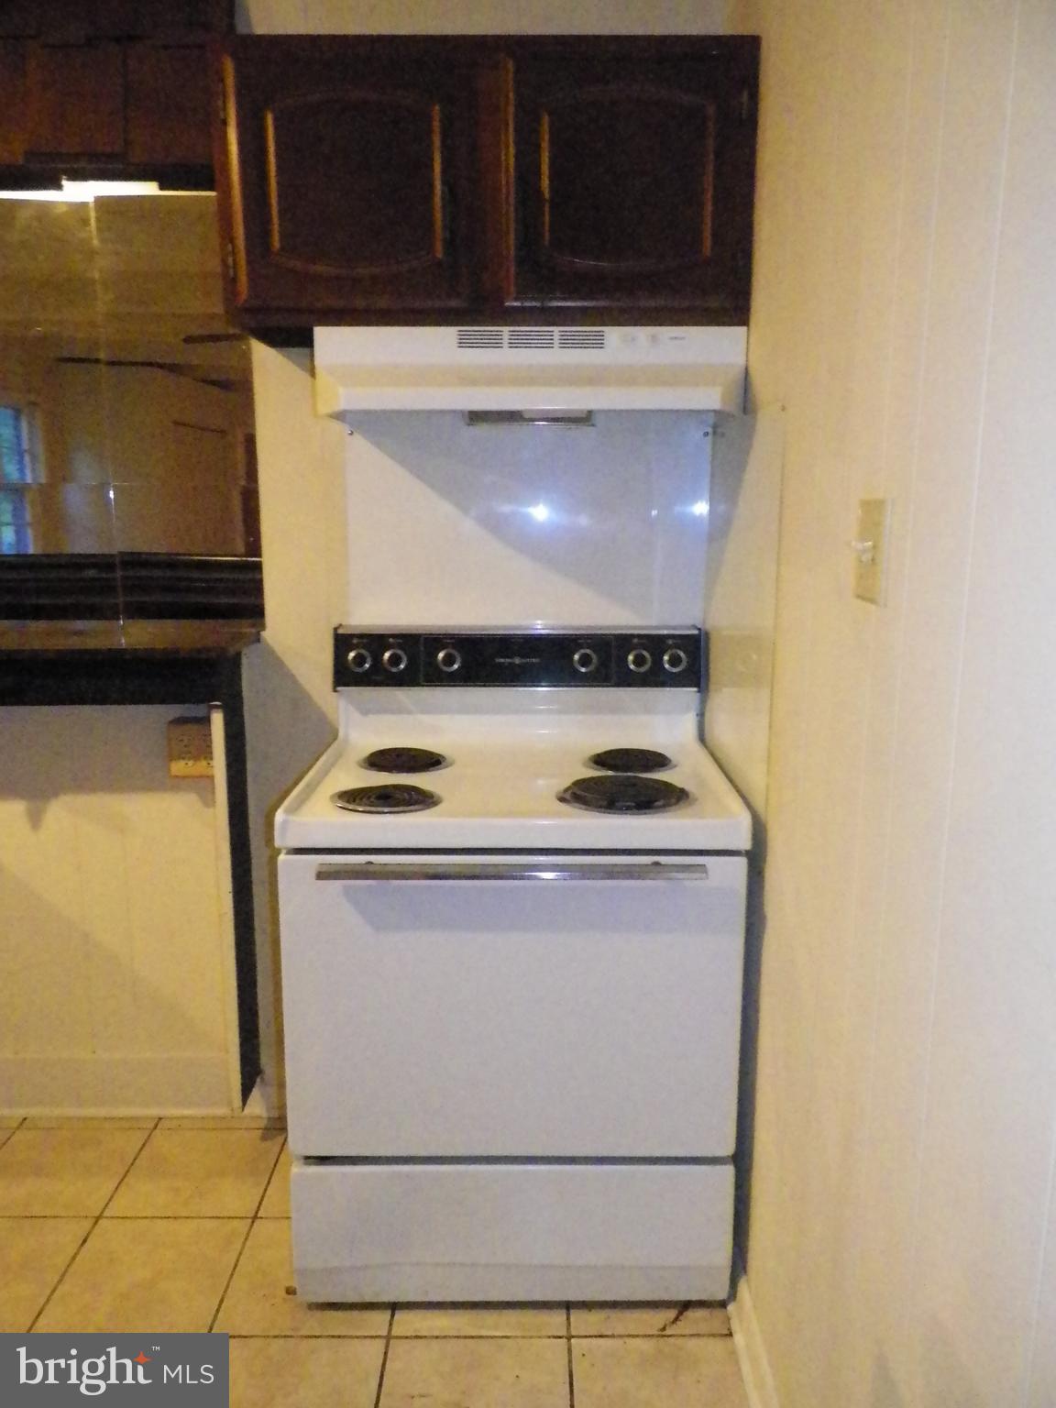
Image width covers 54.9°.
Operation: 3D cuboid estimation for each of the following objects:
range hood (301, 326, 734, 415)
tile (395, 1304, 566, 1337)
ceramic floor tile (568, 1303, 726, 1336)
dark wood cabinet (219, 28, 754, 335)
[{"bbox_3d":[0.005,-0.604,1.898,0.760,0.150,0.433,0,10,0],"label":"range hood"},{"bbox_3d":[-0.083,1.050,1.872,0.303,0.010,0.303,0,10,0],"label":"tile"},{"bbox_3d":[0.223,1.050,1.874,0.303,0.010,0.303,0,10,0],"label":"ceramic floor tile"},{"bbox_3d":[-0.068,-0.918,1.897,0.914,0.464,0.331,0,10,0],"label":"dark wood cabinet"}]

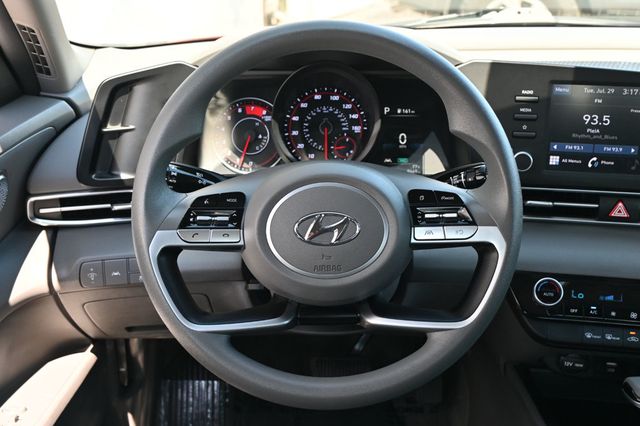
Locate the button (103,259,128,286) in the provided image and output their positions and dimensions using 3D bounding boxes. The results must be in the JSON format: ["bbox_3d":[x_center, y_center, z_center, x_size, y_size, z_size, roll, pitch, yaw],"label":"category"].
[{"bbox_3d":[-0.230,0.067,0.865,0.026,0.030,0.009,-4,18,-10],"label":"button"}]

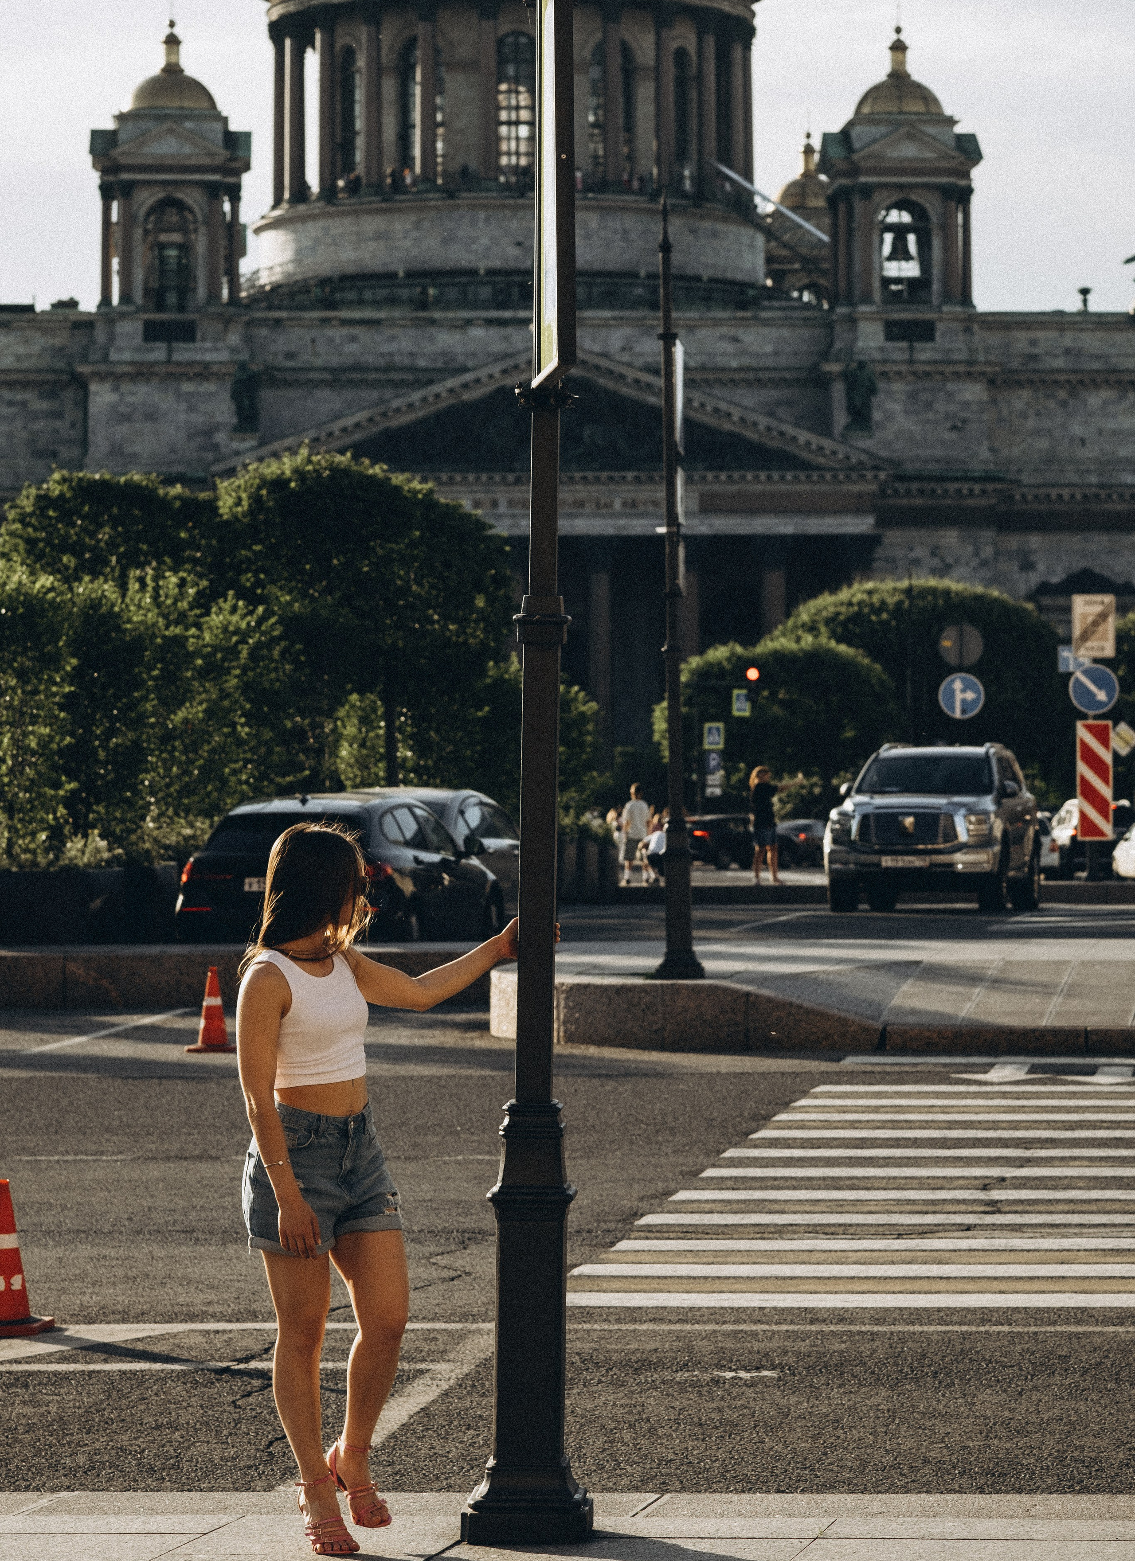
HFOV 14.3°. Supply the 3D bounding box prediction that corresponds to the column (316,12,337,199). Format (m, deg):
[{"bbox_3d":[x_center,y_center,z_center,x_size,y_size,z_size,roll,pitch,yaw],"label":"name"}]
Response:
[{"bbox_3d":[-18.301,-51.200,344.000,1.450,14.000,1.450,0,0,0],"label":"column"}]

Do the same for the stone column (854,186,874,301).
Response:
[{"bbox_3d":[21.112,-38.091,323.000,1.250,8.800,1.250,0,0,0],"label":"stone column"}]

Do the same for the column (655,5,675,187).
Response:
[{"bbox_3d":[7.346,-51.253,341.000,1.450,13.800,1.450,0,0,0],"label":"column"}]

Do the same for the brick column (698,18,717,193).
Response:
[{"bbox_3d":[10.993,-53.166,357.203,1.600,13.710,1.600,0,0,0],"label":"brick column"}]

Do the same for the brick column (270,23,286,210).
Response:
[{"bbox_3d":[-21.241,-49.149,335.500,1.350,13.400,1.350,0,0,-4],"label":"brick column"}]

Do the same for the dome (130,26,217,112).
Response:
[{"bbox_3d":[-28.149,-50.943,325.000,6.300,6.200,6.300,0,0,0],"label":"dome"}]

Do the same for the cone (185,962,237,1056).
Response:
[{"bbox_3d":[-2.277,1.472,29.200,0.355,0.560,0.355,0,0,0],"label":"cone"}]

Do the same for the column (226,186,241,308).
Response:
[{"bbox_3d":[-22.565,-36.286,307.700,1.100,8.300,1.100,0,0,-4],"label":"column"}]

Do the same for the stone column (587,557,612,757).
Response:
[{"bbox_3d":[2.233,-8.246,311.000,1.800,16.000,1.800,0,0,0],"label":"stone column"}]

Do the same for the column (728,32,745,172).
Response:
[{"bbox_3d":[12.359,-49.074,332.000,1.300,13.100,1.300,0,0,-4],"label":"column"}]

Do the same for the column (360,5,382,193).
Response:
[{"bbox_3d":[-13.908,-48.588,323.900,1.450,13.500,1.450,0,0,-4],"label":"column"}]

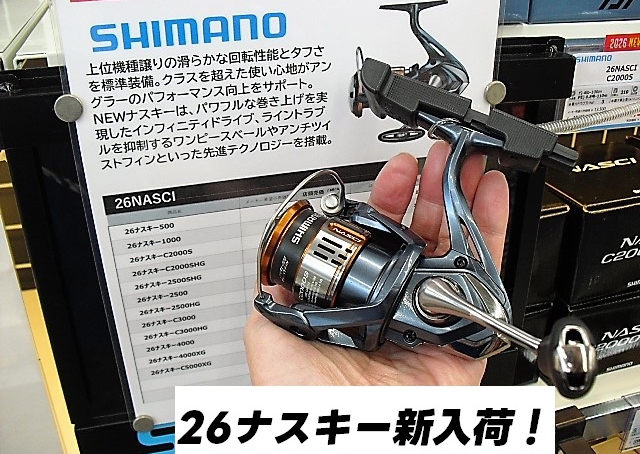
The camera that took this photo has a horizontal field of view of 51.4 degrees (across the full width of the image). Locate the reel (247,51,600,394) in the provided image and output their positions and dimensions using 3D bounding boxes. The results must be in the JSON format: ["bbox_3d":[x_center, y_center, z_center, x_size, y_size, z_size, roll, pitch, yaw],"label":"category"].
[{"bbox_3d":[0.047,0.004,0.272,0.135,0.125,0.097,23,-2,13],"label":"reel"}]

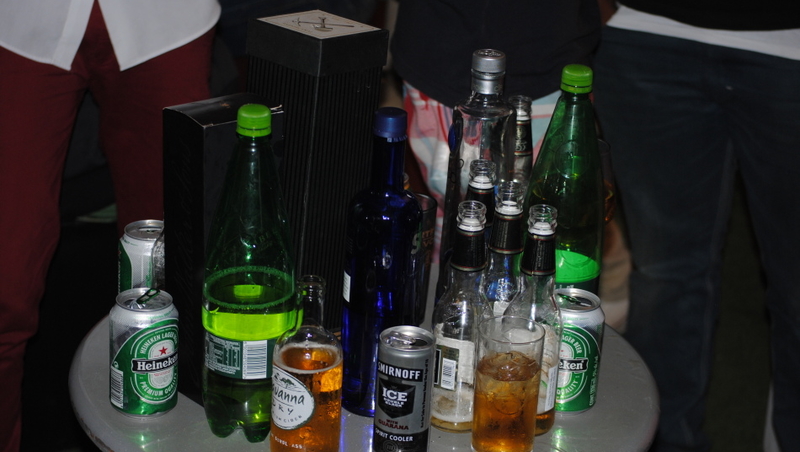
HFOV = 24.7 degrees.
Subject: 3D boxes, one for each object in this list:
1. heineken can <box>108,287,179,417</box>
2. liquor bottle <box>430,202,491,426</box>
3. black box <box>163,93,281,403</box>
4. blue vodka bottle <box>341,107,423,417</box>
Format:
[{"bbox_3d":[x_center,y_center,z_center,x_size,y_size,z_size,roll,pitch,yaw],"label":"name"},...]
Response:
[{"bbox_3d":[-0.247,0.123,1.770,0.066,0.115,0.066,3,23,-1],"label":"heineken can"},{"bbox_3d":[0.062,0.087,1.772,0.057,0.231,0.057,3,23,-1],"label":"liquor bottle"},{"bbox_3d":[-0.177,0.023,1.816,0.092,0.298,0.068,-16,29,-38],"label":"black box"},{"bbox_3d":[-0.017,0.035,1.783,0.074,0.308,0.074,-1,23,-11],"label":"blue vodka bottle"}]

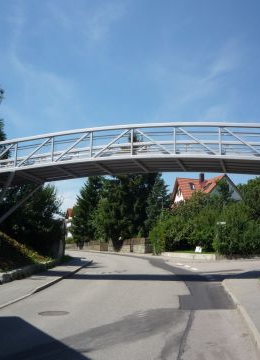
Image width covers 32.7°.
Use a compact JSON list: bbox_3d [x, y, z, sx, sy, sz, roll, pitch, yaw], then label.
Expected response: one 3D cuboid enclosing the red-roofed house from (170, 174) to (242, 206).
[{"bbox_3d":[10.559,4.136,57.437,10.500,9.200,10.500,2,-7,-12],"label":"red-roofed house"}]

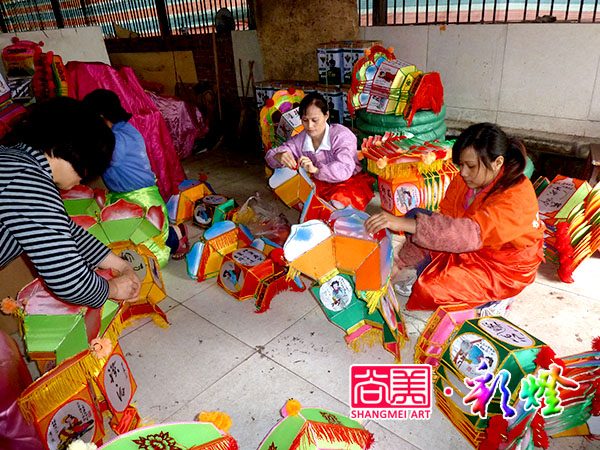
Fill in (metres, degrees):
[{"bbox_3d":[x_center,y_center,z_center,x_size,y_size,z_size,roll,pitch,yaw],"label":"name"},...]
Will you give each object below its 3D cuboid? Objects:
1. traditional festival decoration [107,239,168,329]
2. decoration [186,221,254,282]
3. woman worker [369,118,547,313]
[{"bbox_3d":[-0.686,0.253,1.840,0.250,0.330,0.220,-12,1,-13],"label":"traditional festival decoration"},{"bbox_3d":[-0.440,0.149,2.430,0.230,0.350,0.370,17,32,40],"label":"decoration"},{"bbox_3d":[0.725,-0.074,2.018,0.720,0.880,0.520,-7,24,-3],"label":"woman worker"}]

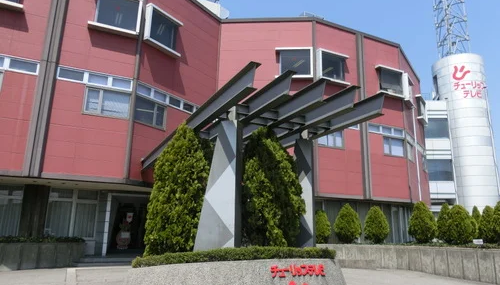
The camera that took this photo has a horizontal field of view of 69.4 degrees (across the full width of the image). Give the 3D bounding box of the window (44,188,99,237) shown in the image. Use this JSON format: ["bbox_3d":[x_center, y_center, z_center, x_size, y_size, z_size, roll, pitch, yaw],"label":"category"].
[{"bbox_3d":[-7.701,3.123,15.756,1.951,2.074,0.120,8,-15,-25],"label":"window"}]

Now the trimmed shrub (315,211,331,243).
[{"bbox_3d":[3.289,3.980,16.967,1.034,1.593,1.034,-1,-13,11],"label":"trimmed shrub"}]

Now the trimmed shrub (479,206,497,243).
[{"bbox_3d":[9.190,3.185,13.944,0.870,1.461,0.870,-7,-15,32],"label":"trimmed shrub"}]

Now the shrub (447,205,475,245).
[{"bbox_3d":[8.137,3.199,13.994,0.980,1.534,0.980,-6,-15,29],"label":"shrub"}]

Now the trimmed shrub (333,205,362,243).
[{"bbox_3d":[4.624,3.849,17.005,1.319,1.913,1.319,-2,-14,15],"label":"trimmed shrub"}]

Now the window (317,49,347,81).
[{"bbox_3d":[4.040,-3.579,17.349,1.740,1.482,0.337,7,-14,-25],"label":"window"}]

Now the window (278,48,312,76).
[{"bbox_3d":[2.323,-4.110,18.980,1.965,1.731,0.305,0,-13,4],"label":"window"}]

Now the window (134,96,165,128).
[{"bbox_3d":[-3.741,-1.128,13.675,0.139,1.049,1.534,-7,-15,33],"label":"window"}]

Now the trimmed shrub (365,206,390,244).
[{"bbox_3d":[5.992,3.906,16.999,1.200,1.783,1.200,-3,-14,19],"label":"trimmed shrub"}]

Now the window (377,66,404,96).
[{"bbox_3d":[7.358,-3.104,18.867,1.659,1.512,0.337,7,-14,-25],"label":"window"}]

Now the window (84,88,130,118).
[{"bbox_3d":[-5.539,-1.508,14.061,1.670,1.130,0.120,8,-15,-25],"label":"window"}]

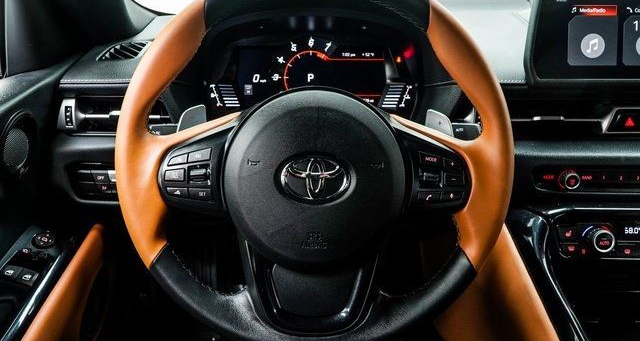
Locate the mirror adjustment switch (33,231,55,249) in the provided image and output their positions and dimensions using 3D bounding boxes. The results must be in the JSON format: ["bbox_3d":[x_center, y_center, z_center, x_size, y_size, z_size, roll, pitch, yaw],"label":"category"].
[{"bbox_3d":[-0.311,0.079,0.540,0.027,0.014,0.027,-6,46,-18],"label":"mirror adjustment switch"}]

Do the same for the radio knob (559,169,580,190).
[{"bbox_3d":[0.295,0.011,0.566,0.021,0.021,0.014,0,8,0],"label":"radio knob"}]

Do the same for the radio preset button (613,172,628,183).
[{"bbox_3d":[0.359,0.008,0.573,0.018,0.013,0.008,0,17,0],"label":"radio preset button"}]

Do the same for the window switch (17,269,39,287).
[{"bbox_3d":[-0.302,0.111,0.495,0.018,0.010,0.021,12,33,-7],"label":"window switch"}]

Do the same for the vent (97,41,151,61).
[{"bbox_3d":[-0.278,-0.169,0.680,0.050,0.015,0.085,0,27,0],"label":"vent"}]

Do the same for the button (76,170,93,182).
[{"bbox_3d":[-0.279,0.006,0.570,0.018,0.013,0.009,0,17,0],"label":"button"}]

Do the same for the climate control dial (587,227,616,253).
[{"bbox_3d":[0.323,0.081,0.548,0.026,0.026,0.015,0,-5,0],"label":"climate control dial"}]

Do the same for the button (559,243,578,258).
[{"bbox_3d":[0.291,0.094,0.563,0.024,0.017,0.009,0,0,0],"label":"button"}]

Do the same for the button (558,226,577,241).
[{"bbox_3d":[0.291,0.074,0.563,0.021,0.018,0.009,0,0,0],"label":"button"}]

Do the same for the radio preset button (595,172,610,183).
[{"bbox_3d":[0.338,0.009,0.573,0.019,0.015,0.008,0,8,0],"label":"radio preset button"}]

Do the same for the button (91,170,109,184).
[{"bbox_3d":[-0.261,0.008,0.570,0.019,0.015,0.009,0,17,0],"label":"button"}]

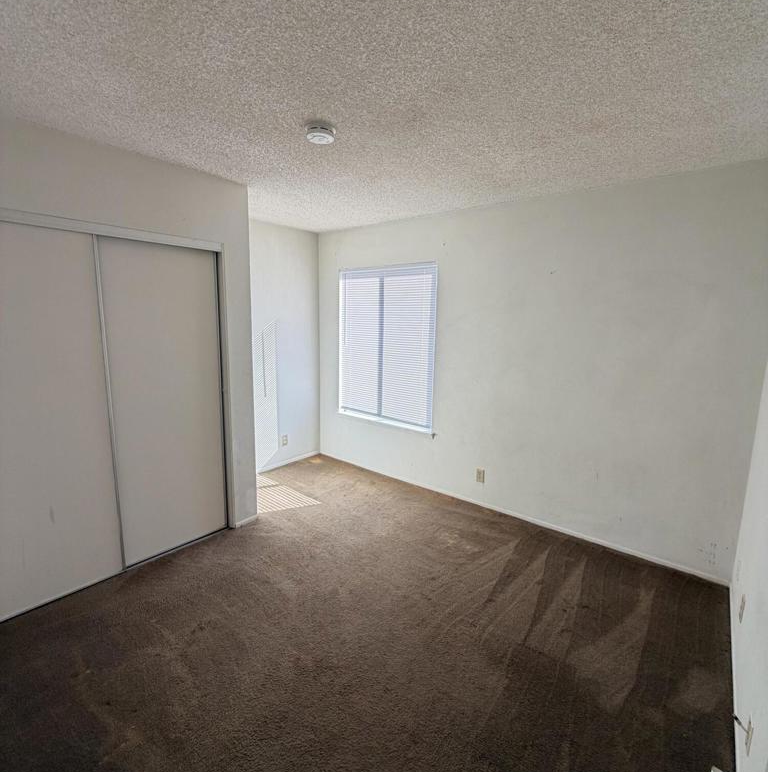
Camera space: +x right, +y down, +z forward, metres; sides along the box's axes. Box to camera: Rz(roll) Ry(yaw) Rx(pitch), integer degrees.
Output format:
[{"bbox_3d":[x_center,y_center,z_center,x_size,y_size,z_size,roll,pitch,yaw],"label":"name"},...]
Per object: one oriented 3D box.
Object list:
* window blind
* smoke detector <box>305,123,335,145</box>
[{"bbox_3d":[0.002,-0.393,4.051,1.160,1.460,0.050,9,12,38],"label":"window blind"},{"bbox_3d":[-0.301,-1.198,1.976,0.140,0.040,0.140,1,10,0],"label":"smoke detector"}]

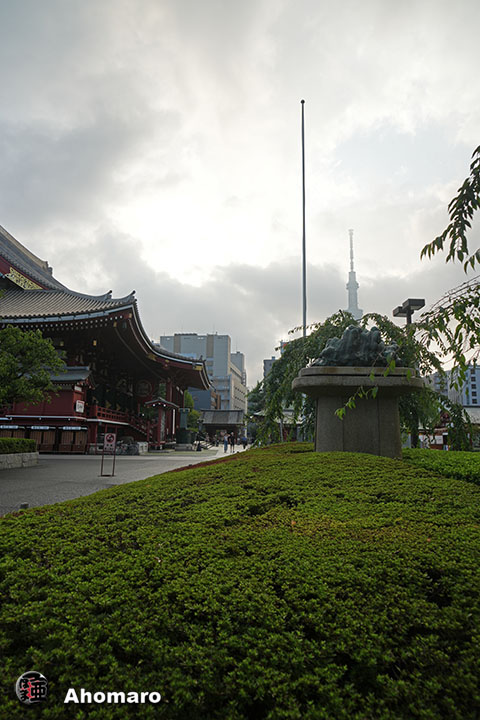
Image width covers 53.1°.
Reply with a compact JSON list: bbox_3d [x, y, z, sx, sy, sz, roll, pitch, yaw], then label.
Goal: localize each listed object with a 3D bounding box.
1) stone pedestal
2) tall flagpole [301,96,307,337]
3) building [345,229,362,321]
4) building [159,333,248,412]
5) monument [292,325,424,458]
[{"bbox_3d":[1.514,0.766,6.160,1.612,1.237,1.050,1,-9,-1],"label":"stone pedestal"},{"bbox_3d":[3.080,-4.232,22.972,0.150,18.281,0.150,1,-9,0],"label":"tall flagpole"},{"bbox_3d":[337.749,-87.158,1418.613,68.000,634.000,66.000,-1,-9,13],"label":"building"},{"bbox_3d":[-15.479,16.910,242.654,30.900,45.919,64.900,-1,-9,8],"label":"building"},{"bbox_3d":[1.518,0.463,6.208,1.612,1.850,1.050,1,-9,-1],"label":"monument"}]

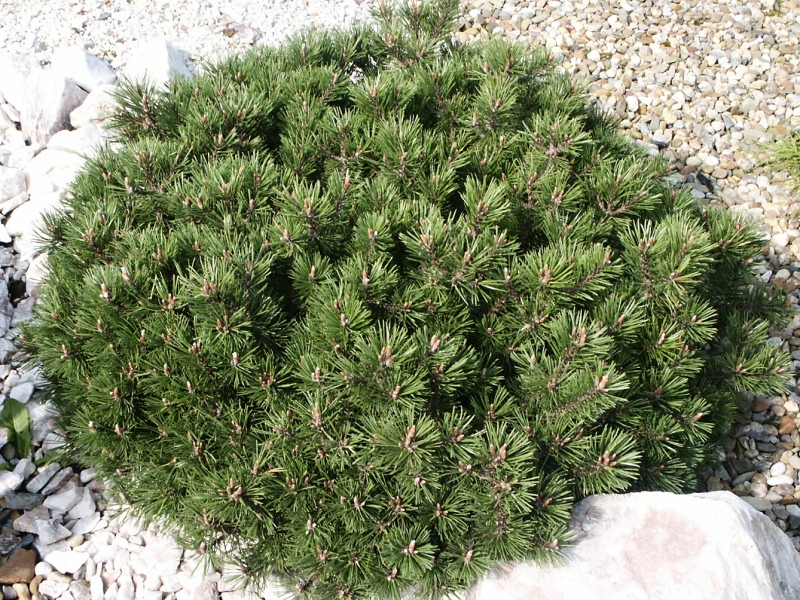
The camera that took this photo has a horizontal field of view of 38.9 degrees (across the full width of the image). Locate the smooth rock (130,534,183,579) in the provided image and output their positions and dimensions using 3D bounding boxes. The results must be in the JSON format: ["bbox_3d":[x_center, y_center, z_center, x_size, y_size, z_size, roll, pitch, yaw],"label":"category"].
[{"bbox_3d":[-0.355,0.373,1.647,0.078,0.042,0.055,0,42,0],"label":"smooth rock"}]

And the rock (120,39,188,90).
[{"bbox_3d":[-0.561,-0.541,2.610,0.155,0.110,0.125,0,42,0],"label":"rock"}]

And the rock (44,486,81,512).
[{"bbox_3d":[-0.516,0.305,1.732,0.061,0.028,0.034,-14,44,-15],"label":"rock"}]

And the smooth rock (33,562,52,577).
[{"bbox_3d":[-0.519,0.391,1.643,0.028,0.020,0.022,0,42,0],"label":"smooth rock"}]

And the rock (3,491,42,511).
[{"bbox_3d":[-0.578,0.307,1.733,0.060,0.025,0.030,0,42,0],"label":"rock"}]

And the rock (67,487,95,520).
[{"bbox_3d":[-0.487,0.310,1.726,0.044,0.030,0.044,0,42,0],"label":"rock"}]

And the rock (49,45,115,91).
[{"bbox_3d":[-0.734,-0.535,2.626,0.150,0.080,0.110,0,42,0],"label":"rock"}]

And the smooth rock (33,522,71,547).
[{"bbox_3d":[-0.518,0.348,1.687,0.053,0.026,0.034,0,42,0],"label":"smooth rock"}]

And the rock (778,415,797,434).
[{"bbox_3d":[0.633,0.203,1.851,0.028,0.020,0.028,0,42,0],"label":"rock"}]

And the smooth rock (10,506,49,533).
[{"bbox_3d":[-0.555,0.331,1.702,0.060,0.030,0.040,0,42,0],"label":"smooth rock"}]

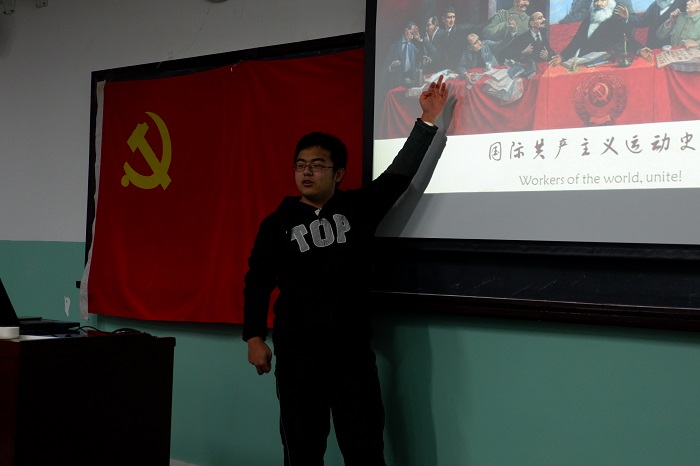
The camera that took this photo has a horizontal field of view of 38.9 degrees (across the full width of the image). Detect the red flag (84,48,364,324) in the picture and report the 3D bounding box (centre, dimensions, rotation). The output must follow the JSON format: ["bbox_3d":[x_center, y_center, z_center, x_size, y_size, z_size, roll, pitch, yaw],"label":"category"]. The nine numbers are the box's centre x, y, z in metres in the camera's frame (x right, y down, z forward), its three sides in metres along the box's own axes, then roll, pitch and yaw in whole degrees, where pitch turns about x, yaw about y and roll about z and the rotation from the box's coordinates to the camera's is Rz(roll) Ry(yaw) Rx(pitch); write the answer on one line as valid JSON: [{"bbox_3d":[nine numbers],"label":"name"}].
[{"bbox_3d":[-0.701,-0.184,4.974,1.970,1.320,0.060,1,-2,37],"label":"red flag"}]

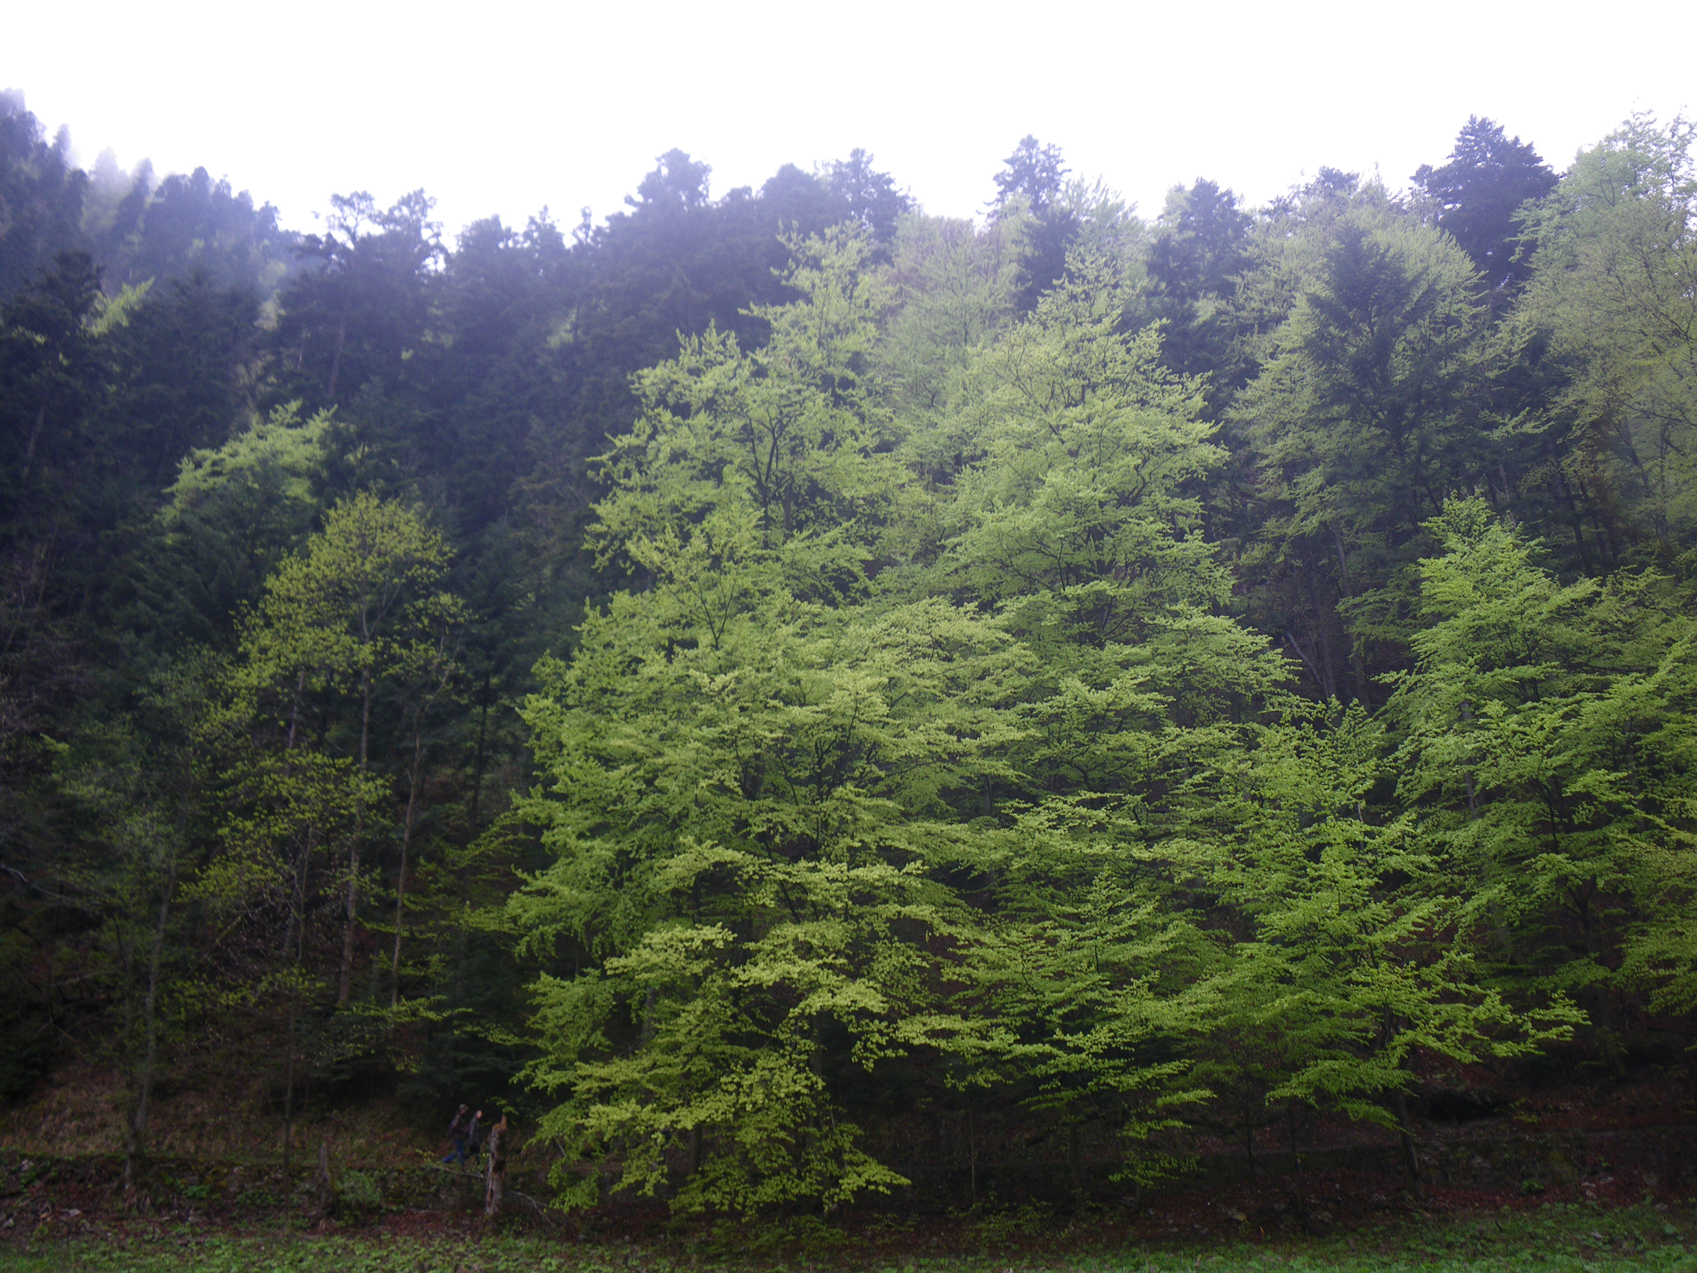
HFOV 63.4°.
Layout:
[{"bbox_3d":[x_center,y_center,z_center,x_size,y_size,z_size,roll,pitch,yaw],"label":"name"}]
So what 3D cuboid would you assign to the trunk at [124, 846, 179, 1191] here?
[{"bbox_3d":[-16.739,9.010,33.055,0.360,8.020,0.360,-2,-20,0],"label":"trunk"}]

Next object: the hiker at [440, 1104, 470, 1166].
[{"bbox_3d":[-10.476,13.364,36.769,0.850,1.700,0.600,-1,-20,0],"label":"hiker"}]

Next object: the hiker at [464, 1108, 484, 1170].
[{"bbox_3d":[-10.018,13.500,36.847,0.650,1.700,0.550,-1,-20,0],"label":"hiker"}]

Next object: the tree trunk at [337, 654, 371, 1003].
[{"bbox_3d":[-16.765,6.502,46.707,0.420,11.750,0.420,-3,-20,-1],"label":"tree trunk"}]

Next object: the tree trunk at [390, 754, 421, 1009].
[{"bbox_3d":[-14.721,8.058,45.742,0.280,8.560,0.280,-1,-20,0],"label":"tree trunk"}]

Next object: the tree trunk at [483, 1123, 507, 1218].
[{"bbox_3d":[-8.601,12.957,33.577,0.450,2.270,0.420,-1,-20,0],"label":"tree trunk"}]

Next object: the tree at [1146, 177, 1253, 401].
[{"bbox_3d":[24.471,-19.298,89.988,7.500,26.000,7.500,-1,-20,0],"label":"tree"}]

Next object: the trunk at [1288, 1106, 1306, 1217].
[{"bbox_3d":[10.078,11.776,30.830,0.250,2.310,0.250,1,-20,1],"label":"trunk"}]

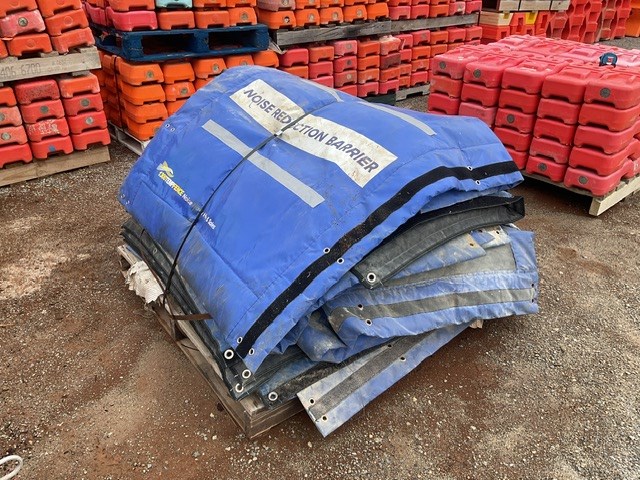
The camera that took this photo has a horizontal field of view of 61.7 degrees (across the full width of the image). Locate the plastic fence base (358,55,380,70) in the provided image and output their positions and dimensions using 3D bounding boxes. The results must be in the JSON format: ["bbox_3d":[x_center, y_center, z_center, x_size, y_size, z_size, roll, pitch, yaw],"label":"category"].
[{"bbox_3d":[0.272,-1.642,4.779,0.229,0.124,0.580,-17,34,-27],"label":"plastic fence base"}]

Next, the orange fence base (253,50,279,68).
[{"bbox_3d":[-0.599,-1.507,4.344,0.238,0.124,0.600,-21,35,-33],"label":"orange fence base"}]

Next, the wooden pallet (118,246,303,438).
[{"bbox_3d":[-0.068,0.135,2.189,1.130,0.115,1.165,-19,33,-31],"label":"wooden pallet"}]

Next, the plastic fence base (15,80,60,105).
[{"bbox_3d":[-1.903,-1.015,3.454,0.238,0.124,0.600,-22,36,-34],"label":"plastic fence base"}]

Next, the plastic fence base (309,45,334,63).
[{"bbox_3d":[-0.153,-1.619,4.524,0.238,0.124,0.600,-18,34,-30],"label":"plastic fence base"}]

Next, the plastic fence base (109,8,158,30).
[{"bbox_3d":[-1.276,-1.463,3.497,0.230,0.120,0.580,-17,33,-29],"label":"plastic fence base"}]

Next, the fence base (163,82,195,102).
[{"bbox_3d":[-1.178,-1.170,4.015,0.238,0.124,0.600,-21,35,-33],"label":"fence base"}]

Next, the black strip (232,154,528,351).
[{"bbox_3d":[0.207,0.005,1.637,1.018,0.426,0.150,-16,32,-27],"label":"black strip"}]

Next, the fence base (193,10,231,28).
[{"bbox_3d":[-0.942,-1.748,4.168,0.238,0.124,0.600,-16,33,-27],"label":"fence base"}]

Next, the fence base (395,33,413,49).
[{"bbox_3d":[0.562,-1.863,4.909,0.229,0.124,0.580,-20,36,-31],"label":"fence base"}]

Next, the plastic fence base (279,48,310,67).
[{"bbox_3d":[-0.349,-1.421,4.079,0.230,0.120,0.580,-19,33,-31],"label":"plastic fence base"}]

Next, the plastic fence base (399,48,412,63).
[{"bbox_3d":[0.534,-1.691,4.807,0.230,0.120,0.580,-21,34,-33],"label":"plastic fence base"}]

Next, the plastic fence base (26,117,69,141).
[{"bbox_3d":[-1.832,-0.799,3.484,0.229,0.124,0.580,-20,36,-31],"label":"plastic fence base"}]

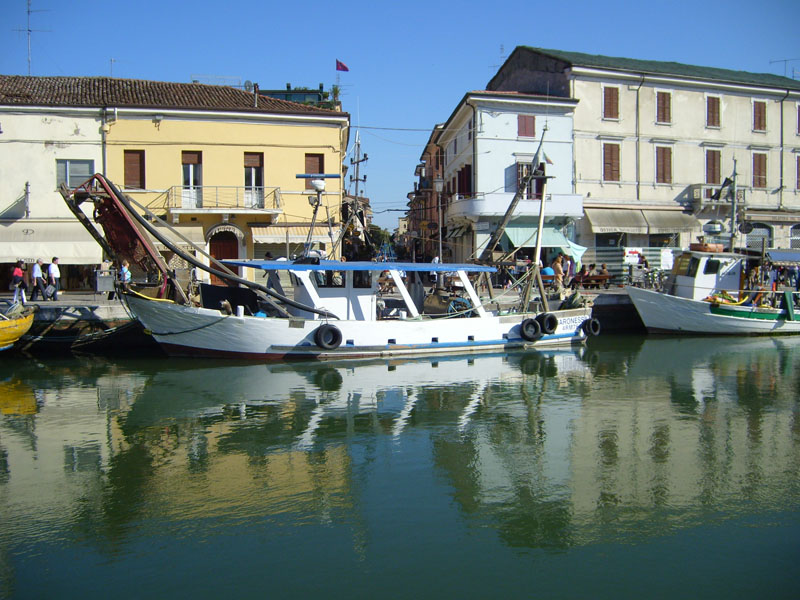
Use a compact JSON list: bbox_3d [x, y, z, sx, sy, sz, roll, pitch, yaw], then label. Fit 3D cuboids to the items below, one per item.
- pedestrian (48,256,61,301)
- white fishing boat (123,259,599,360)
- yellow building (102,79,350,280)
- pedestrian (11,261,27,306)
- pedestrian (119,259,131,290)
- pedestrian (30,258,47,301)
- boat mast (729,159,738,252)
[{"bbox_3d":[-13.828,-0.830,32.267,0.550,1.750,0.520,-1,3,-13],"label":"pedestrian"},{"bbox_3d":[-1.199,0.104,28.545,16.200,3.300,4.600,-1,3,-14],"label":"white fishing boat"},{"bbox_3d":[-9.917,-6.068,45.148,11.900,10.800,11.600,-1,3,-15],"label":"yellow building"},{"bbox_3d":[-14.167,-0.647,29.983,0.600,1.630,0.500,-1,3,-13],"label":"pedestrian"},{"bbox_3d":[-10.621,-0.736,31.201,0.420,1.630,0.500,-1,3,-13],"label":"pedestrian"},{"bbox_3d":[-14.485,-0.805,32.353,0.680,1.700,0.520,-1,3,-13],"label":"pedestrian"},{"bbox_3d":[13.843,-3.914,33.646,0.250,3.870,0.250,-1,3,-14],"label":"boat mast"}]

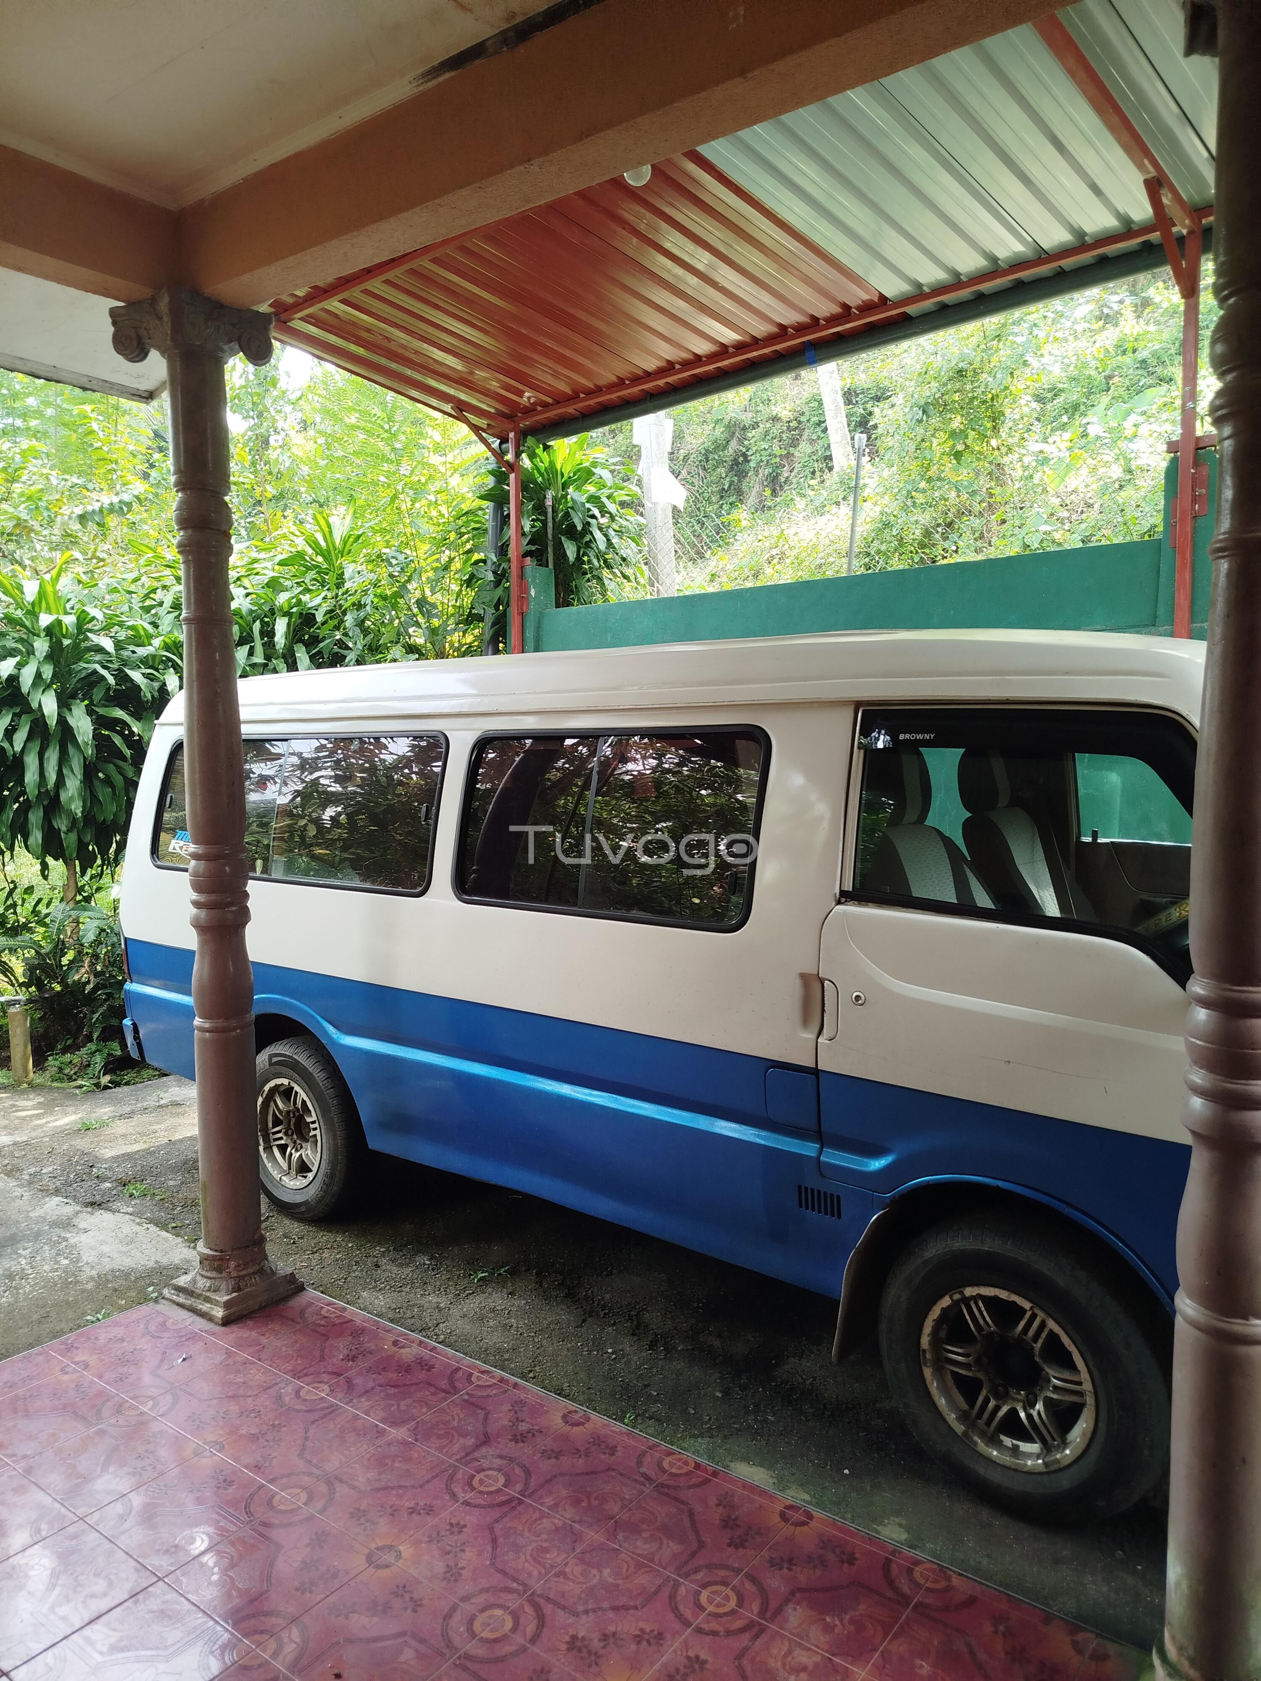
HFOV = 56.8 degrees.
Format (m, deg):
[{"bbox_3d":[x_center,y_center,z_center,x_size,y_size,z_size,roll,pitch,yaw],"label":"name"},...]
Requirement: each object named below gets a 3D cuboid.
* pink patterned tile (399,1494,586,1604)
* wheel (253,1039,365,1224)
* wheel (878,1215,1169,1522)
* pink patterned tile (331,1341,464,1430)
[{"bbox_3d":[-0.281,1.432,2.358,0.300,0.010,0.300,3,6,37],"label":"pink patterned tile"},{"bbox_3d":[-1.167,1.043,4.228,0.640,0.640,0.200,3,5,38],"label":"wheel"},{"bbox_3d":[0.873,1.171,2.614,0.640,0.640,0.200,3,6,41],"label":"wheel"},{"bbox_3d":[-0.580,1.387,2.954,0.300,0.010,0.300,3,5,37],"label":"pink patterned tile"}]

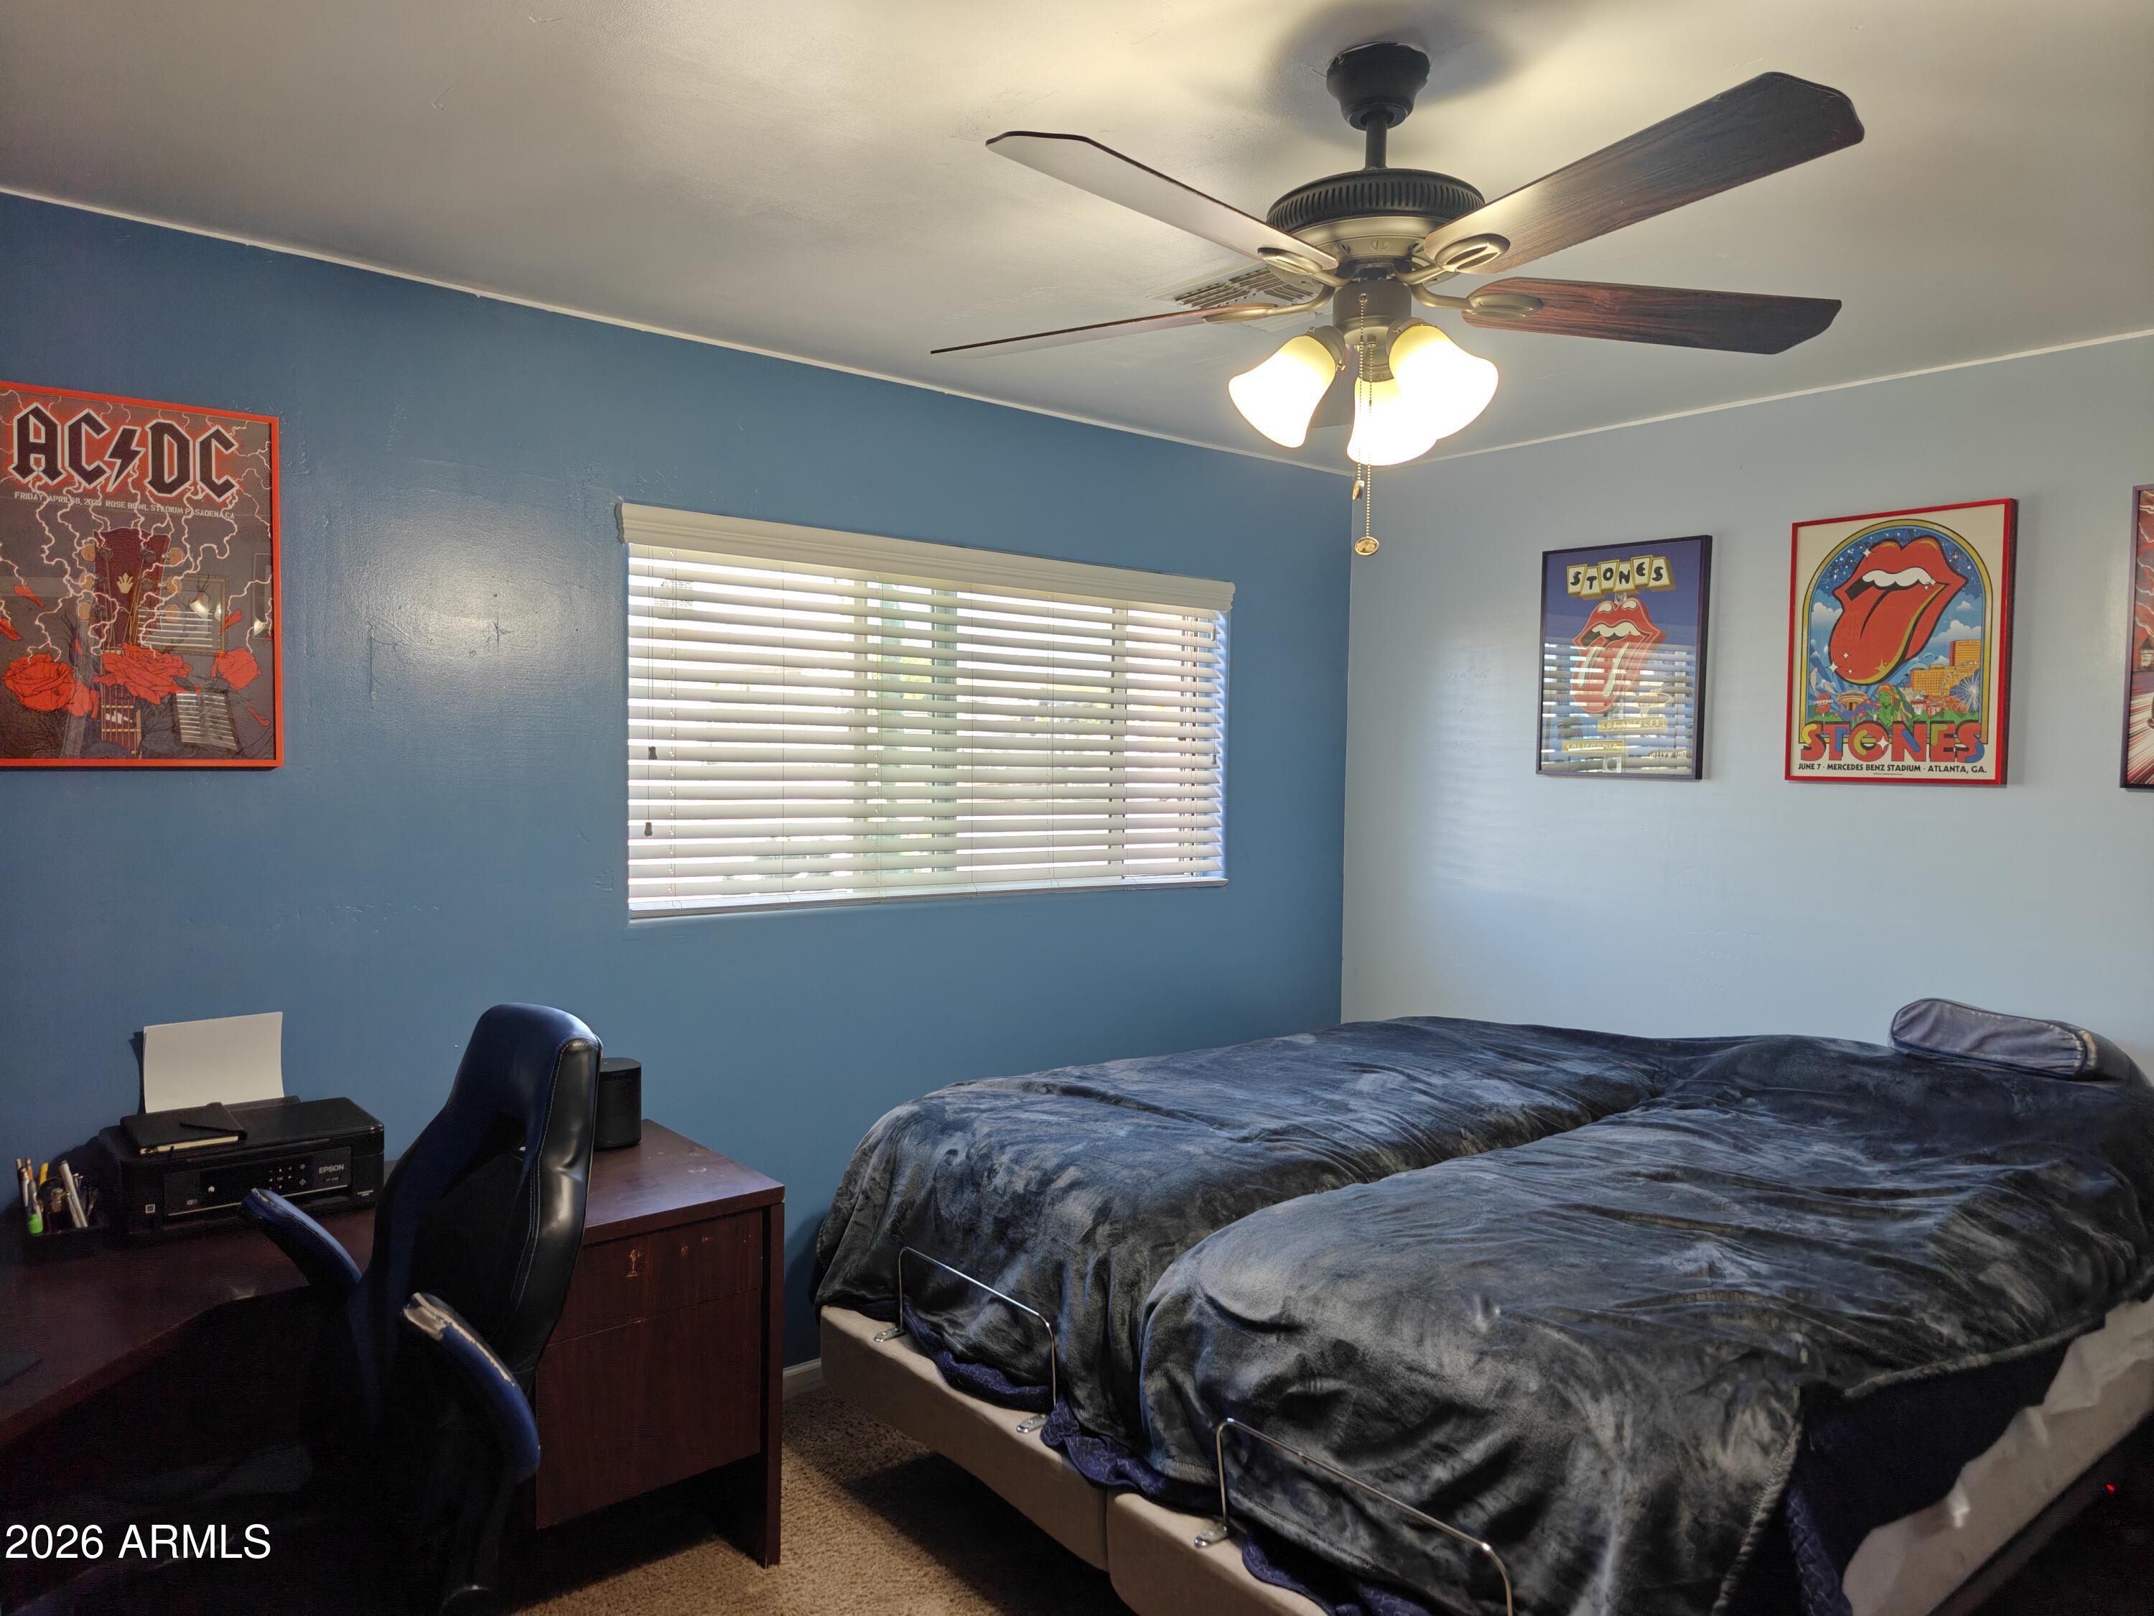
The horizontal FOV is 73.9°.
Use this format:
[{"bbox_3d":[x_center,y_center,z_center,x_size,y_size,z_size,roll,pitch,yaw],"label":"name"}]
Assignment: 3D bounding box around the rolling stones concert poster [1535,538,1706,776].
[{"bbox_3d":[1.463,-0.394,3.853,0.030,0.623,0.462,-1,3,-40],"label":"rolling stones concert poster"}]

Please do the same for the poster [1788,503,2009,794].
[{"bbox_3d":[1.903,-0.369,3.328,0.030,0.625,0.468,-1,3,-40],"label":"poster"}]

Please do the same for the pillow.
[{"bbox_3d":[1.886,0.443,2.873,0.330,0.120,0.380,-1,3,-40],"label":"pillow"}]

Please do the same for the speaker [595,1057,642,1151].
[{"bbox_3d":[-0.968,0.606,2.919,0.120,0.161,0.120,-1,3,-40],"label":"speaker"}]

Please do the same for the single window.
[{"bbox_3d":[-0.276,-0.211,3.634,1.844,0.873,0.075,-1,3,-40],"label":"single window"}]

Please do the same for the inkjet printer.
[{"bbox_3d":[-1.448,0.624,2.493,0.386,0.140,0.275,-1,3,-40],"label":"inkjet printer"}]

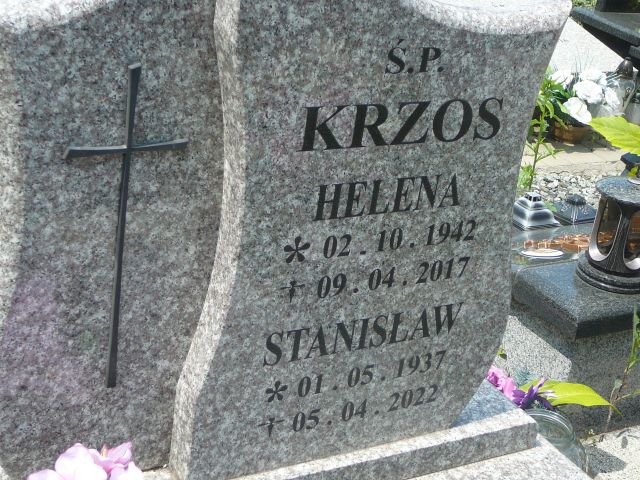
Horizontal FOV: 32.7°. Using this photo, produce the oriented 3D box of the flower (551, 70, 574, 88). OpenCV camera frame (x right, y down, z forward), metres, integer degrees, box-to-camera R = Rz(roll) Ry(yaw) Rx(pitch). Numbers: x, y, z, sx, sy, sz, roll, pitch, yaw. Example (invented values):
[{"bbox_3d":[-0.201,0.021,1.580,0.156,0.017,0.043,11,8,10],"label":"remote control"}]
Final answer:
[{"bbox_3d":[0.907,-0.599,4.080,0.090,0.072,0.085,11,23,11],"label":"flower"}]

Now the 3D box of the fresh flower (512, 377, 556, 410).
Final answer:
[{"bbox_3d":[0.393,0.282,2.000,0.079,0.062,0.070,12,23,12],"label":"fresh flower"}]

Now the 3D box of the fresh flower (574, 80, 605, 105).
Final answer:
[{"bbox_3d":[0.996,-0.545,4.030,0.108,0.090,0.090,12,23,12],"label":"fresh flower"}]

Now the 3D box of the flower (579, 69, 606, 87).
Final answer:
[{"bbox_3d":[1.028,-0.607,4.100,0.098,0.080,0.085,12,23,12],"label":"flower"}]

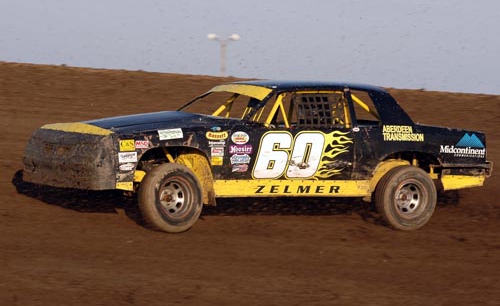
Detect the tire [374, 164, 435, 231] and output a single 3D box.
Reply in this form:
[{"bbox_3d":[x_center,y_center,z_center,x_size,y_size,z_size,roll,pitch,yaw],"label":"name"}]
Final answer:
[{"bbox_3d":[1.611,0.463,28.850,0.680,0.680,0.250,0,2,-32],"label":"tire"}]

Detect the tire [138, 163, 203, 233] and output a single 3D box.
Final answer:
[{"bbox_3d":[-0.775,0.440,27.400,0.680,0.680,0.250,0,3,-37],"label":"tire"}]

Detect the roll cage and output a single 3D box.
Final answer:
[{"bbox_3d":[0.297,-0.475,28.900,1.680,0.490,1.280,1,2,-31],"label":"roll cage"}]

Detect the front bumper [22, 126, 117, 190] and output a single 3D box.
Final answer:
[{"bbox_3d":[-1.860,0.045,27.600,0.400,0.580,1.680,1,2,-31],"label":"front bumper"}]

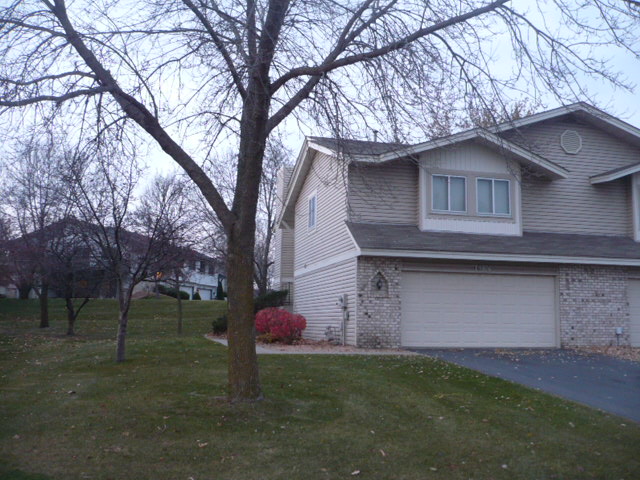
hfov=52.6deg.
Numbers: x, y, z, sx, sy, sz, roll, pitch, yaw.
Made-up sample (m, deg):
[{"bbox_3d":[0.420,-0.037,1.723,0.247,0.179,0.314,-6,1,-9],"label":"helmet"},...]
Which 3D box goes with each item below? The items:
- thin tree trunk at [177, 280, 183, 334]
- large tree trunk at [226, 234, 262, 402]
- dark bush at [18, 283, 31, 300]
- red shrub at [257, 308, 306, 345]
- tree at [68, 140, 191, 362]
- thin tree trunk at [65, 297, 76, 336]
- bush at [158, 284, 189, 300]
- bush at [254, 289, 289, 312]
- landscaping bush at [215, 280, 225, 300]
[{"bbox_3d":[-4.668,2.238,21.500,0.128,1.783,0.141,1,-7,0],"label":"thin tree trunk"},{"bbox_3d":[-1.127,1.156,9.700,0.472,2.494,0.449,1,-7,0],"label":"large tree trunk"},{"bbox_3d":[-21.462,3.739,47.000,0.781,1.295,0.781,1,-7,0],"label":"dark bush"},{"bbox_3d":[-1.199,2.535,19.200,1.580,1.098,1.580,1,-7,0],"label":"red shrub"},{"bbox_3d":[-4.056,0.218,13.800,2.416,4.603,2.536,1,-7,0],"label":"tree"},{"bbox_3d":[-7.826,2.397,20.300,0.301,1.243,0.301,1,-7,0],"label":"thin tree trunk"},{"bbox_3d":[-12.140,4.422,54.000,2.614,1.383,1.961,1,-7,0],"label":"bush"},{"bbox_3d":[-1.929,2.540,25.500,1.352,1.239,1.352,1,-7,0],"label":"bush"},{"bbox_3d":[-9.318,4.727,60.000,0.866,1.933,0.866,1,-7,0],"label":"landscaping bush"}]

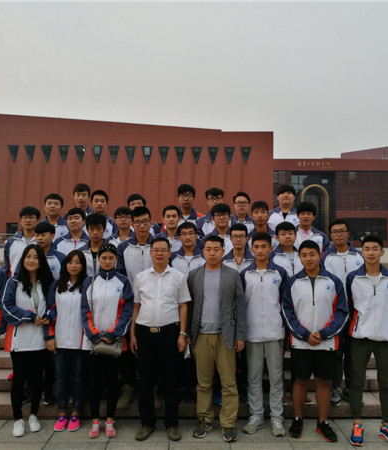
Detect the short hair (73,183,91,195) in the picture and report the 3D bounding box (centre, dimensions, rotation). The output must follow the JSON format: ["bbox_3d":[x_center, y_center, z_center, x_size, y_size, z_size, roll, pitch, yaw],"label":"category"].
[{"bbox_3d":[-1.375,-0.431,5.732,0.200,0.155,0.205,0,-1,-6],"label":"short hair"}]

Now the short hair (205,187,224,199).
[{"bbox_3d":[0.245,-0.360,5.601,0.200,0.165,0.210,0,0,0],"label":"short hair"}]

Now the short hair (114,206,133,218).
[{"bbox_3d":[-0.774,-0.123,5.155,0.190,0.150,0.205,0,-1,-5],"label":"short hair"}]

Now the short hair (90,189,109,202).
[{"bbox_3d":[-1.125,-0.340,5.600,0.190,0.160,0.200,0,0,-10],"label":"short hair"}]

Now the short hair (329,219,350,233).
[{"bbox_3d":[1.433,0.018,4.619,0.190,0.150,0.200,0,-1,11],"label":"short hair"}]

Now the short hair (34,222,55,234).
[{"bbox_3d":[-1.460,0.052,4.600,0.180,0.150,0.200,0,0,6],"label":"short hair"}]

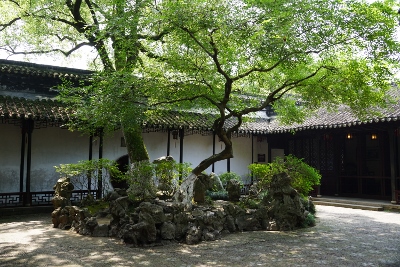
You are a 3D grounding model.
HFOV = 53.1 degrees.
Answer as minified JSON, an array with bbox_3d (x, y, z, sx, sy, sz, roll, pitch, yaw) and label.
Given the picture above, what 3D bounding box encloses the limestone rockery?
[{"bbox_3d":[-0.362,2.058,11.485,6.400,1.220,4.200,3,-6,-34],"label":"limestone rockery"}]

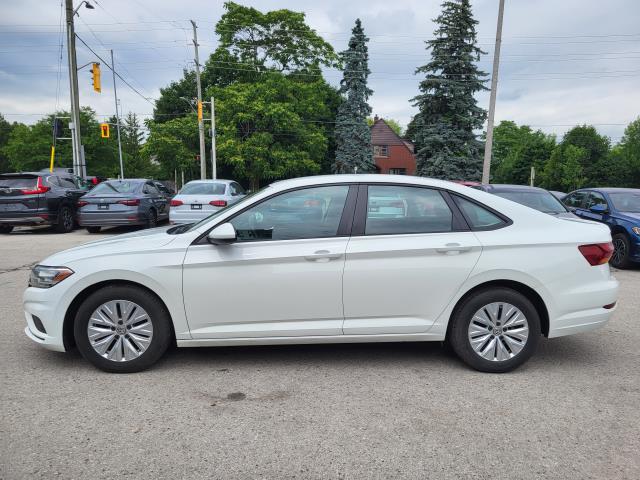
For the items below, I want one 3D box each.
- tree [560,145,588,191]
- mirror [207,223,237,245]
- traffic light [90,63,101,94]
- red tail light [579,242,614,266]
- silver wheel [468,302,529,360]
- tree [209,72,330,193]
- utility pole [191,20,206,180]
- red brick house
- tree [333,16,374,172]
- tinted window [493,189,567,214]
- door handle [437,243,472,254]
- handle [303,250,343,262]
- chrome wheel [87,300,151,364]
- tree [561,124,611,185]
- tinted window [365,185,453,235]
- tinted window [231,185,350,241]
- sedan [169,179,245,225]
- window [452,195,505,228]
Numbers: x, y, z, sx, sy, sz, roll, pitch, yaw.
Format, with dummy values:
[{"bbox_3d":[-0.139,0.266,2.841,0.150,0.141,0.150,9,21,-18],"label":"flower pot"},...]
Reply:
[{"bbox_3d":[22.260,-5.505,41.849,2.621,5.534,2.600,4,7,28],"label":"tree"},{"bbox_3d":[-0.661,-0.039,3.237,0.170,0.150,0.210,0,7,-2],"label":"mirror"},{"bbox_3d":[-9.002,-6.504,19.300,0.380,1.130,0.420,2,7,9],"label":"traffic light"},{"bbox_3d":[2.058,0.095,3.586,0.360,0.165,0.320,0,7,-2],"label":"red tail light"},{"bbox_3d":[1.284,0.656,3.550,0.440,0.440,0.180,0,7,-2],"label":"silver wheel"},{"bbox_3d":[-3.724,-7.391,35.628,9.286,9.746,8.500,0,6,-6],"label":"tree"},{"bbox_3d":[-6.695,-6.770,26.598,0.360,10.314,0.360,-4,6,-2],"label":"utility pole"},{"bbox_3d":[7.604,-9.876,57.591,8.400,9.636,9.500,1,6,-3],"label":"red brick house"},{"bbox_3d":[3.016,-11.482,41.551,3.900,15.520,3.900,1,7,0],"label":"tree"},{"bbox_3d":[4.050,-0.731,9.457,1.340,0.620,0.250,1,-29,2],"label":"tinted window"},{"bbox_3d":[0.940,0.070,3.351,0.245,0.060,0.060,0,7,-2],"label":"door handle"},{"bbox_3d":[0.025,0.116,3.365,0.265,0.075,0.060,1,6,-3],"label":"handle"},{"bbox_3d":[-1.401,0.632,3.424,0.445,0.445,0.140,1,6,-3],"label":"chrome wheel"},{"bbox_3d":[26.555,-7.340,47.715,5.192,8.090,5.200,4,7,29],"label":"tree"},{"bbox_3d":[0.654,-0.222,3.495,0.632,0.375,0.070,1,-16,-4],"label":"tinted window"},{"bbox_3d":[-0.226,-0.193,3.443,0.920,0.420,0.050,0,-13,-2],"label":"tinted window"},{"bbox_3d":[-3.374,-1.303,15.691,1.780,1.455,4.630,1,7,1],"label":"sedan"},{"bbox_3d":[1.175,-0.205,3.543,0.408,0.250,0.070,0,-18,-7],"label":"window"}]

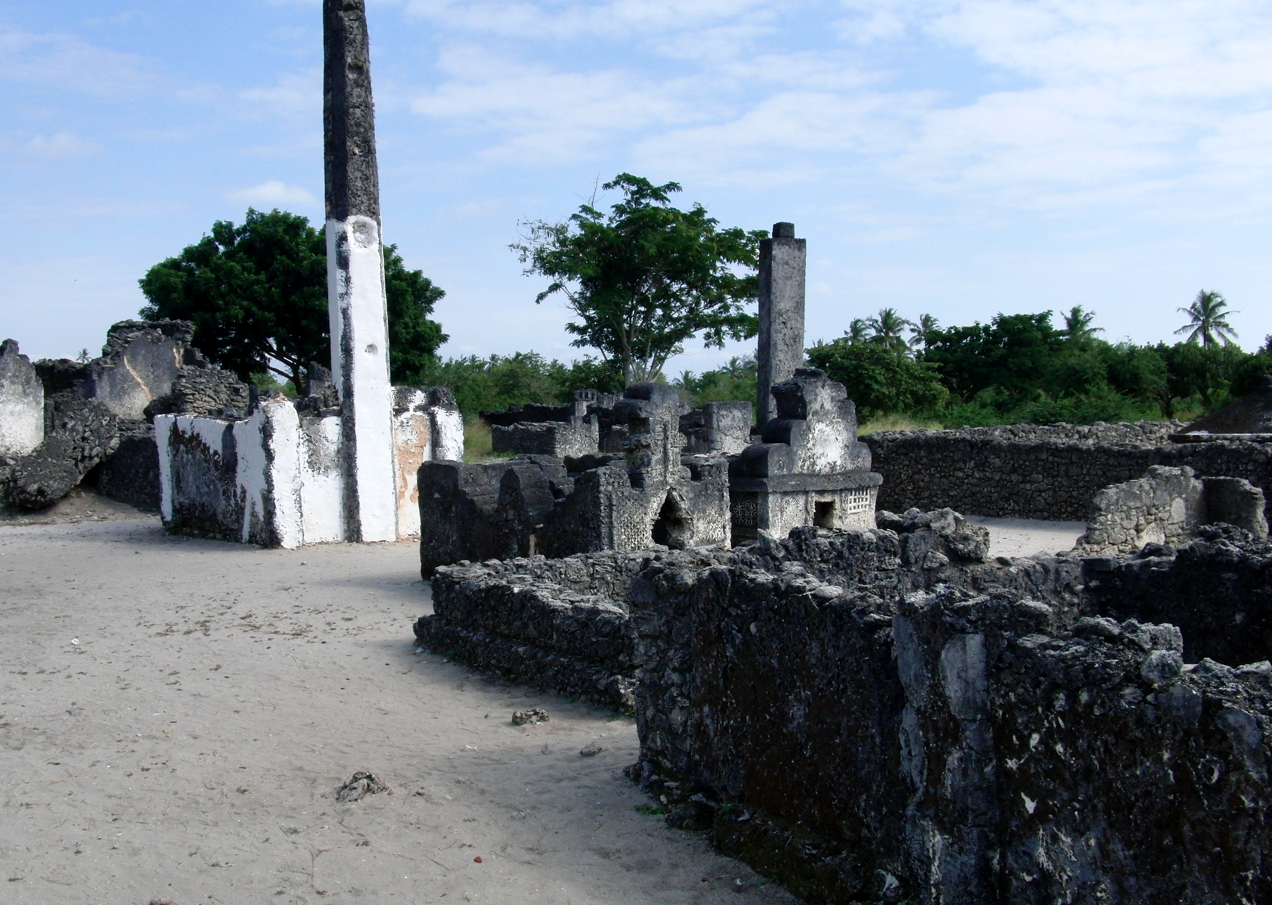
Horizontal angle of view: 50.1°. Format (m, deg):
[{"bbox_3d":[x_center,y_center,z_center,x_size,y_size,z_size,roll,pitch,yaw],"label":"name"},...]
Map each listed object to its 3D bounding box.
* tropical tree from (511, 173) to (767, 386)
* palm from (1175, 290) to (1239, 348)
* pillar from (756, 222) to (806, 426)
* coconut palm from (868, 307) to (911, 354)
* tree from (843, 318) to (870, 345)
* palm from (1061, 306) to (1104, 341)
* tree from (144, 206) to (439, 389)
[{"bbox_3d":[0.153,-4.751,42.000,8.012,7.720,8.012,0,3,0],"label":"tropical tree"},{"bbox_3d":[54.586,-10.769,130.000,6.081,9.531,6.081,0,3,0],"label":"palm"},{"bbox_3d":[2.041,-1.507,19.000,0.520,3.444,0.520,-1,3,-13],"label":"pillar"},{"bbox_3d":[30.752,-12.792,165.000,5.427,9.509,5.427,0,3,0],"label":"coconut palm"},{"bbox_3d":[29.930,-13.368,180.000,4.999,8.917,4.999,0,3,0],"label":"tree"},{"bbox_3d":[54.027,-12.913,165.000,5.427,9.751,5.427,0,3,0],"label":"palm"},{"bbox_3d":[-10.606,-4.213,42.000,9.516,6.646,9.516,0,3,0],"label":"tree"}]

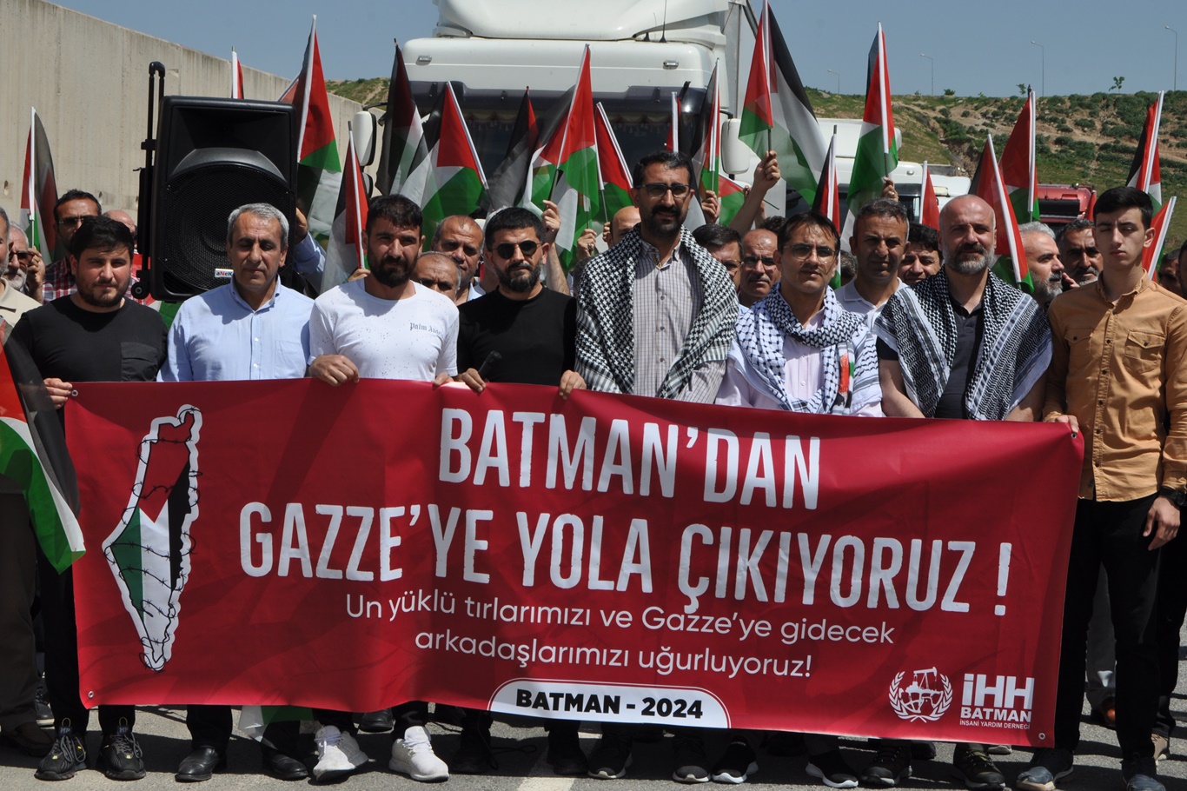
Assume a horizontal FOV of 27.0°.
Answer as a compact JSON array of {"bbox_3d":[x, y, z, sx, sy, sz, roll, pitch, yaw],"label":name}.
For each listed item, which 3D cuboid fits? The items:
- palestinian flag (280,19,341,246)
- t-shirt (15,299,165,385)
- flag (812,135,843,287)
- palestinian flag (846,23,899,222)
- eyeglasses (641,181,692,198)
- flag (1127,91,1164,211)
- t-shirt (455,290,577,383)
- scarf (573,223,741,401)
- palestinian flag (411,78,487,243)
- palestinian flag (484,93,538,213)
[{"bbox_3d":[-0.949,-0.908,8.500,0.220,0.790,0.170,0,3,-6],"label":"palestinian flag"},{"bbox_3d":[-1.545,0.026,7.580,0.495,0.654,0.280,1,1,-5],"label":"t-shirt"},{"bbox_3d":[0.744,-0.592,8.050,0.170,0.550,0.140,0,3,0],"label":"flag"},{"bbox_3d":[0.977,-0.936,8.700,0.200,0.760,0.160,0,3,0],"label":"palestinian flag"},{"bbox_3d":[0.214,-0.609,7.320,0.150,0.050,0.145,0,3,-2],"label":"eyeglasses"},{"bbox_3d":[1.934,-0.830,8.700,0.157,0.480,0.150,1,1,0],"label":"flag"},{"bbox_3d":[-0.231,0.006,7.450,0.470,0.660,0.260,0,3,0],"label":"t-shirt"},{"bbox_3d":[0.196,-0.223,7.570,0.503,0.593,0.330,1,1,-1],"label":"scarf"},{"bbox_3d":[-0.517,-0.812,8.700,0.294,0.574,0.200,1,1,0],"label":"palestinian flag"},{"bbox_3d":[-0.305,-0.893,9.300,0.220,0.530,0.150,5,3,0],"label":"palestinian flag"}]

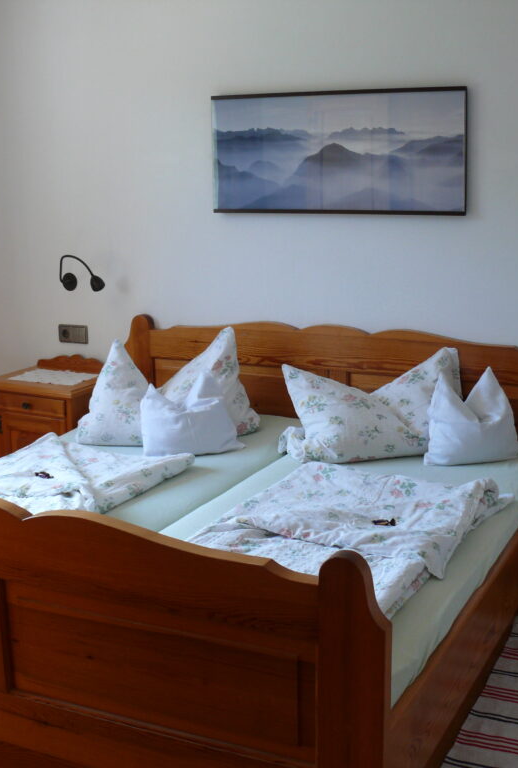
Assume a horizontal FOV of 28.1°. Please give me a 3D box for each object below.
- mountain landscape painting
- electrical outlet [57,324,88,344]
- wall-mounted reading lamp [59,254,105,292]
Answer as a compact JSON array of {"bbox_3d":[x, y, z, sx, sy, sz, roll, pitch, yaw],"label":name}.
[{"bbox_3d":[0.286,-0.881,3.962,1.046,0.460,0.028,5,13,26],"label":"mountain landscape painting"},{"bbox_3d":[-0.835,-0.224,4.677,0.153,0.082,0.013,5,13,26],"label":"electrical outlet"},{"bbox_3d":[-0.784,-0.476,4.530,0.285,0.167,0.130,5,13,26],"label":"wall-mounted reading lamp"}]

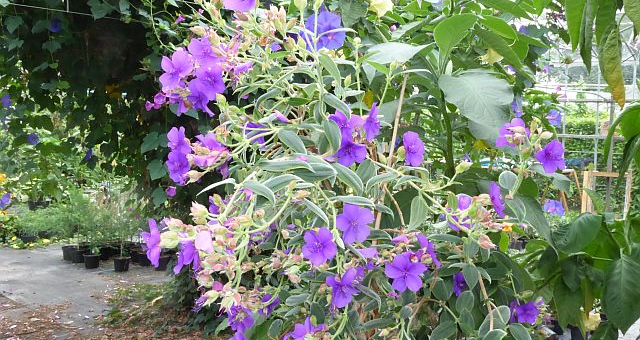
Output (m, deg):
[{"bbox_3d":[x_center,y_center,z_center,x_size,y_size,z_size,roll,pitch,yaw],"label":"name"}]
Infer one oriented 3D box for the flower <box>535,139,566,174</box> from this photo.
[{"bbox_3d":[0.508,-0.030,1.430,0.073,0.079,0.035,-2,4,-24],"label":"flower"}]

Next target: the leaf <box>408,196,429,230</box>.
[{"bbox_3d":[0.198,0.087,1.300,0.040,0.068,0.018,1,-12,6],"label":"leaf"}]

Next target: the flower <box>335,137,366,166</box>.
[{"bbox_3d":[0.063,-0.036,1.330,0.068,0.062,0.033,0,18,0],"label":"flower"}]

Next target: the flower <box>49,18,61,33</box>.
[{"bbox_3d":[-1.559,-0.849,3.800,0.070,0.075,0.055,0,12,-6],"label":"flower"}]

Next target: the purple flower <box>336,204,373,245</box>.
[{"bbox_3d":[0.076,0.118,1.400,0.080,0.089,0.035,0,3,3],"label":"purple flower"}]

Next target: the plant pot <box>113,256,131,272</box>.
[{"bbox_3d":[-2.267,1.081,7.400,0.197,0.172,0.197,0,3,0],"label":"plant pot"}]

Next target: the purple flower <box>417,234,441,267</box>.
[{"bbox_3d":[0.223,0.166,1.330,0.033,0.075,0.066,-29,0,9],"label":"purple flower"}]

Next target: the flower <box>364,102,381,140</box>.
[{"bbox_3d":[0.109,-0.101,1.360,0.033,0.078,0.068,7,7,30],"label":"flower"}]

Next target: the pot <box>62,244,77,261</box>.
[{"bbox_3d":[-2.655,0.885,6.900,0.185,0.160,0.185,0,5,0],"label":"pot"}]

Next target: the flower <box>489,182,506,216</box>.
[{"bbox_3d":[0.357,0.059,1.300,0.030,0.070,0.066,-18,0,15],"label":"flower"}]

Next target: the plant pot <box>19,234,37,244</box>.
[{"bbox_3d":[-4.144,0.967,9.200,0.240,0.185,0.240,0,3,0],"label":"plant pot"}]

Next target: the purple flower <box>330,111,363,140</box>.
[{"bbox_3d":[0.050,-0.088,1.280,0.067,0.061,0.032,1,9,9],"label":"purple flower"}]

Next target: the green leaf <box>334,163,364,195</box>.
[{"bbox_3d":[0.056,0.016,1.220,0.045,0.066,0.025,1,-23,13],"label":"green leaf"}]

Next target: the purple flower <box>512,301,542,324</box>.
[{"bbox_3d":[0.511,0.352,1.600,0.072,0.062,0.035,0,3,0],"label":"purple flower"}]

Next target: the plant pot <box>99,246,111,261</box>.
[{"bbox_3d":[-2.298,0.888,6.900,0.170,0.137,0.170,0,4,0],"label":"plant pot"}]

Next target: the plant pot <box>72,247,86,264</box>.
[{"bbox_3d":[-2.912,1.043,7.850,0.200,0.175,0.200,0,3,0],"label":"plant pot"}]

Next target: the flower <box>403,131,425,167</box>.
[{"bbox_3d":[0.202,-0.046,1.400,0.066,0.077,0.033,-4,5,-38],"label":"flower"}]

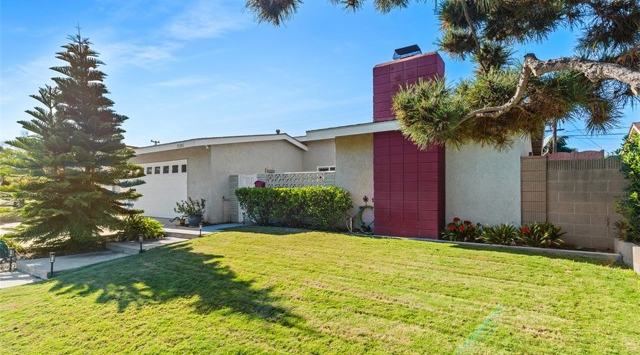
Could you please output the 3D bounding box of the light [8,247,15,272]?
[{"bbox_3d":[-5.200,1.390,5.400,0.080,0.400,0.080,-1,-2,32],"label":"light"}]

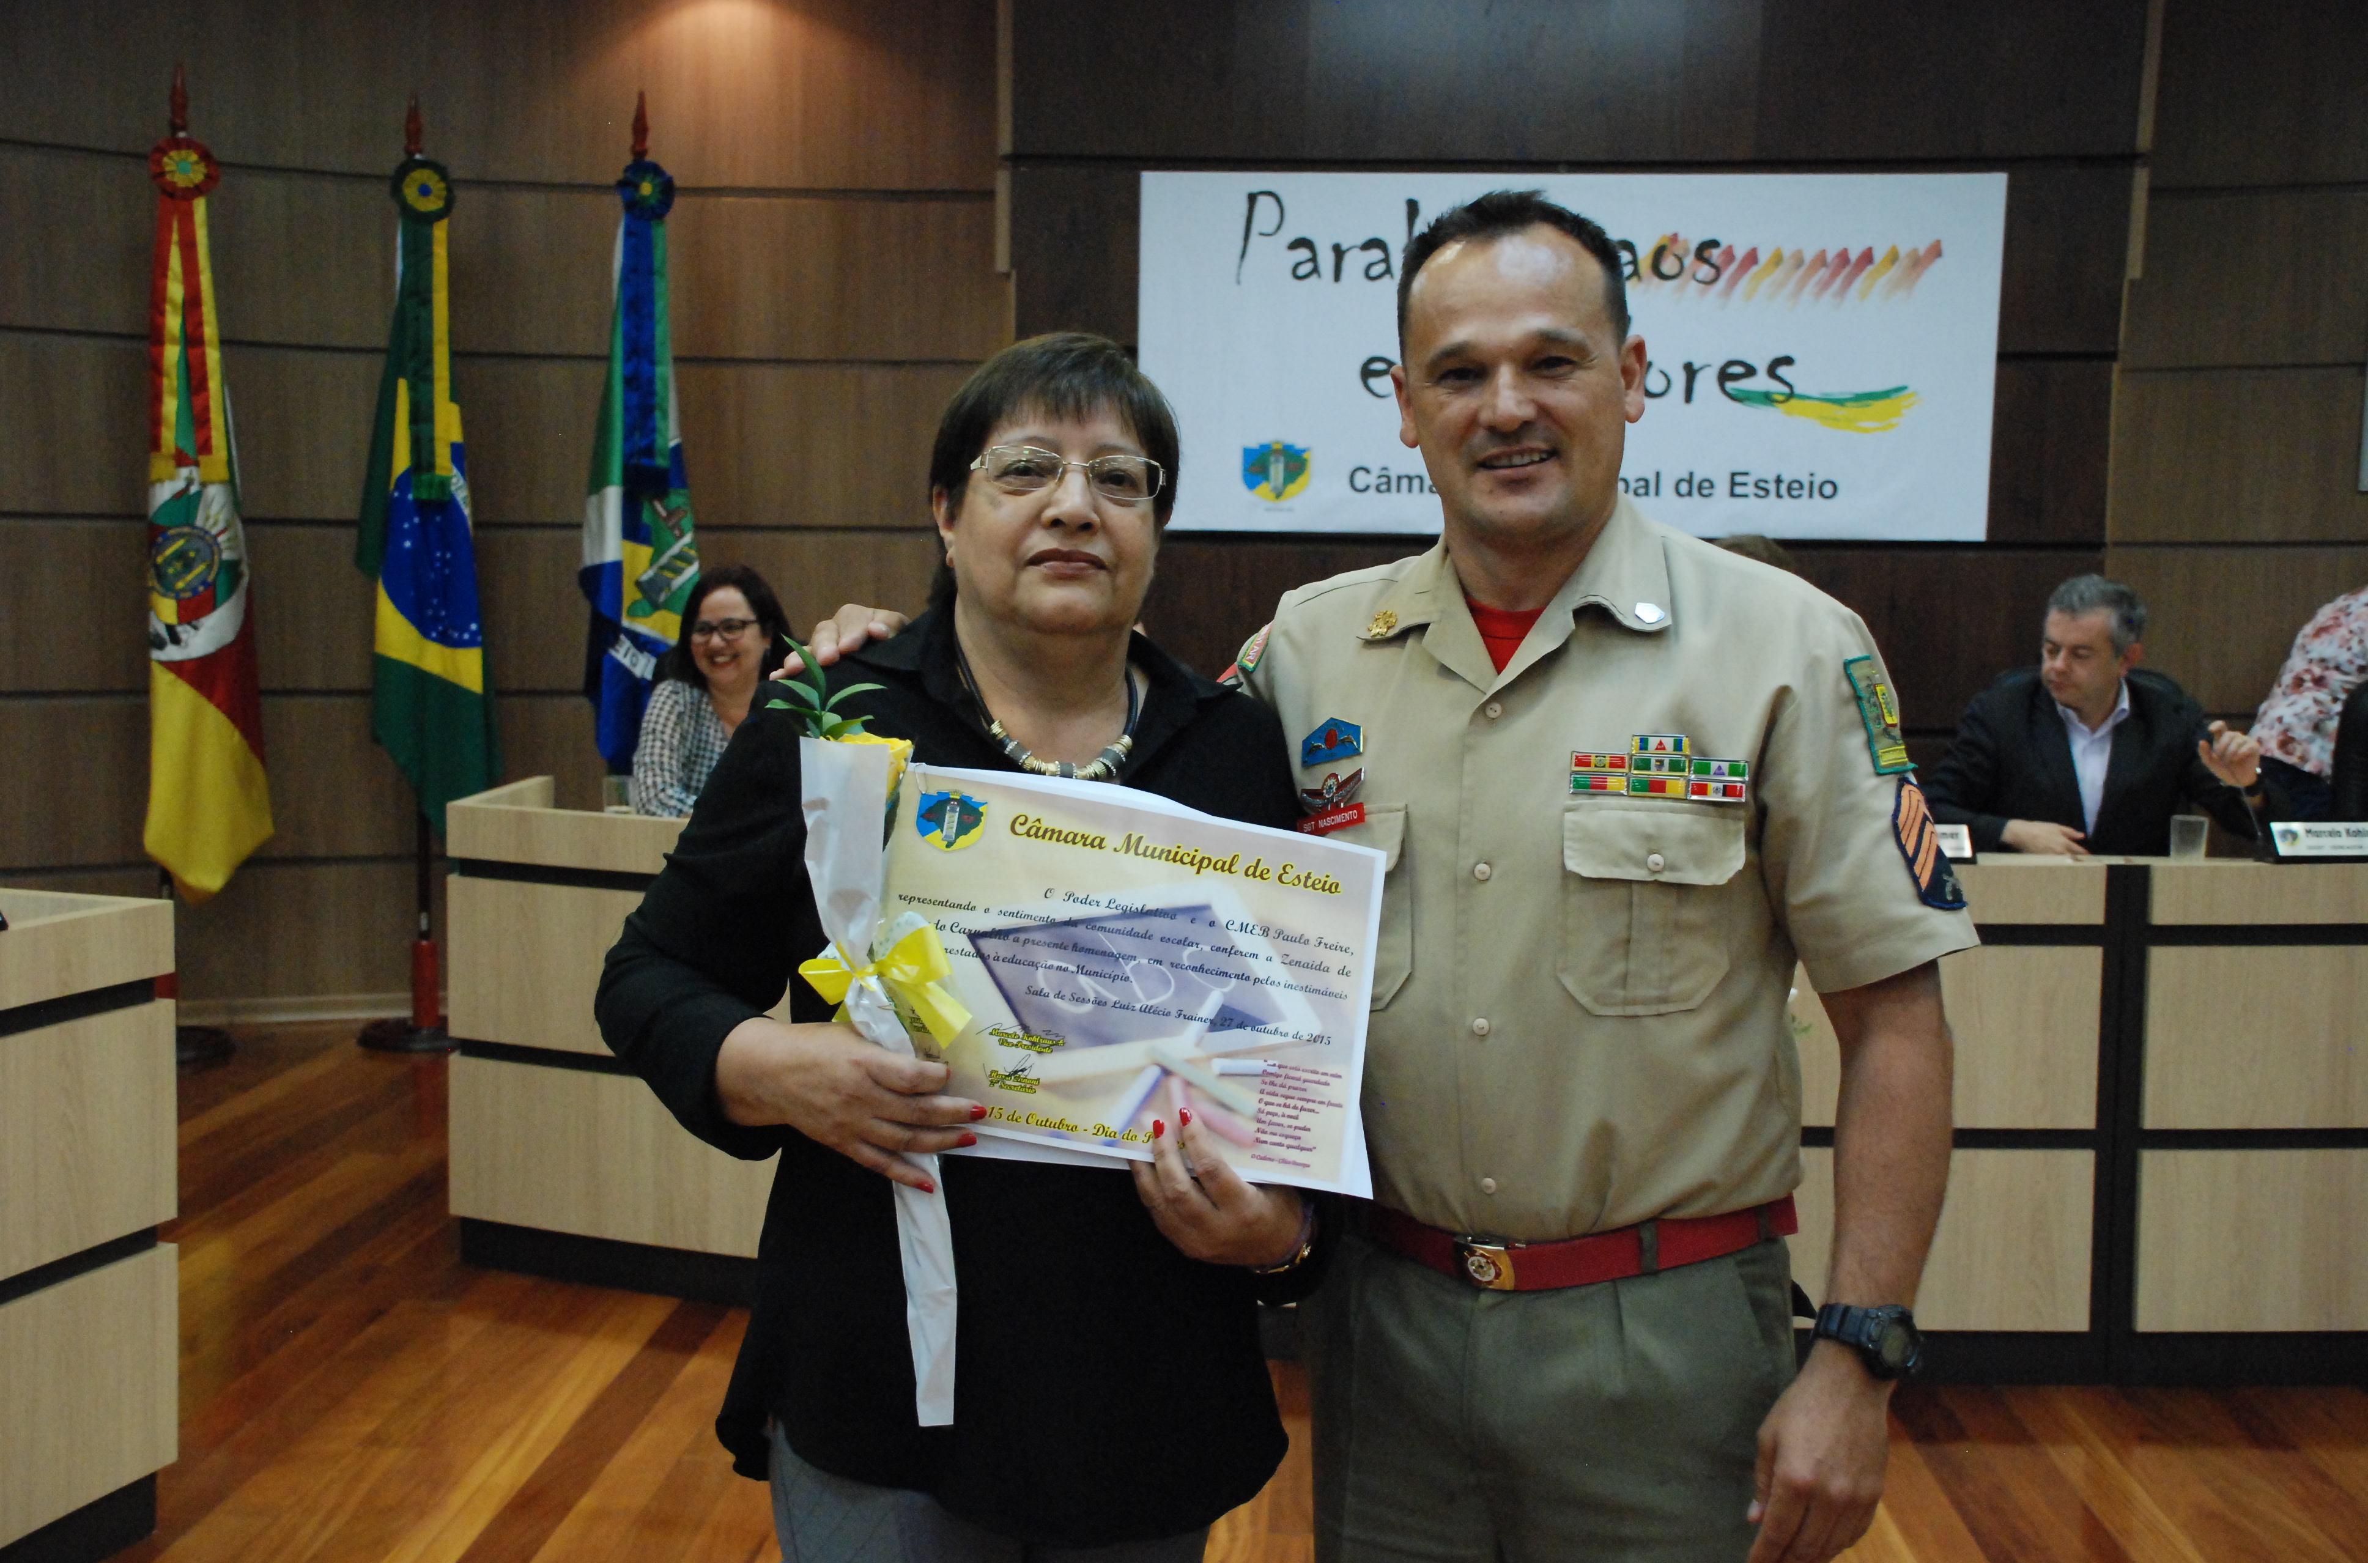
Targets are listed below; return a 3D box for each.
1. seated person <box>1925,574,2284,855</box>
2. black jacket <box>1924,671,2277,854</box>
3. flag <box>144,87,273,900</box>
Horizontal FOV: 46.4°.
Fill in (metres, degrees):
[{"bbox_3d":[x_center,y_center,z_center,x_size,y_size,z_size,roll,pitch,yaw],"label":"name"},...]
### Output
[{"bbox_3d":[1.771,0.249,5.388,0.680,1.300,0.750,1,4,9],"label":"seated person"},{"bbox_3d":[1.785,0.147,5.421,0.680,0.720,0.420,1,4,9],"label":"black jacket"},{"bbox_3d":[-2.858,-0.845,8.100,0.380,2.370,0.300,0,4,-16],"label":"flag"}]

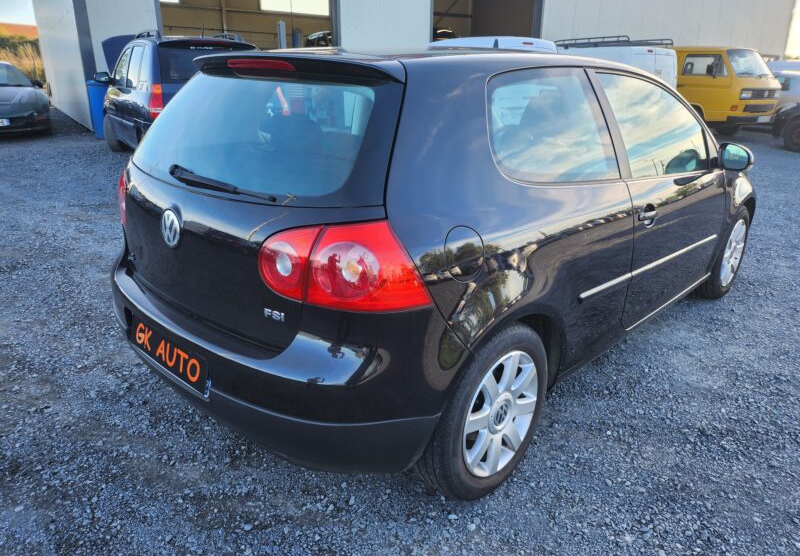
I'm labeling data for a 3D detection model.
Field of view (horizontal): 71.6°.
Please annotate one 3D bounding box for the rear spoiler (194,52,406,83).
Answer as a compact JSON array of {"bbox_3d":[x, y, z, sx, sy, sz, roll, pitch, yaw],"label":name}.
[{"bbox_3d":[-0.422,-0.718,1.872,1.130,0.100,0.210,19,27,41],"label":"rear spoiler"}]

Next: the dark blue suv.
[{"bbox_3d":[-3.744,-2.965,9.350,1.840,1.800,4.600,-13,24,-32],"label":"dark blue suv"}]

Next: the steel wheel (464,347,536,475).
[{"bbox_3d":[0.305,0.454,1.962,0.180,0.445,0.445,19,28,41],"label":"steel wheel"}]

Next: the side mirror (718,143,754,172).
[{"bbox_3d":[1.776,-0.630,2.912,0.190,0.145,0.110,19,28,41],"label":"side mirror"}]

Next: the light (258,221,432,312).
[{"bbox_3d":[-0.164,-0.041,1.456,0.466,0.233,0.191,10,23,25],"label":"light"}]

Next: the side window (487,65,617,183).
[{"bbox_3d":[0.548,-0.519,1.933,0.760,0.420,0.060,-15,5,-42],"label":"side window"}]

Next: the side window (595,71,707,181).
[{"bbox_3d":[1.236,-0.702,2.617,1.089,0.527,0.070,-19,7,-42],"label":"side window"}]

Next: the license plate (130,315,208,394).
[{"bbox_3d":[-0.777,0.241,1.841,0.530,0.115,0.020,19,20,41],"label":"license plate"}]

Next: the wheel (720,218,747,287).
[{"bbox_3d":[2.128,-0.178,3.672,0.180,0.445,0.445,19,28,41],"label":"wheel"}]

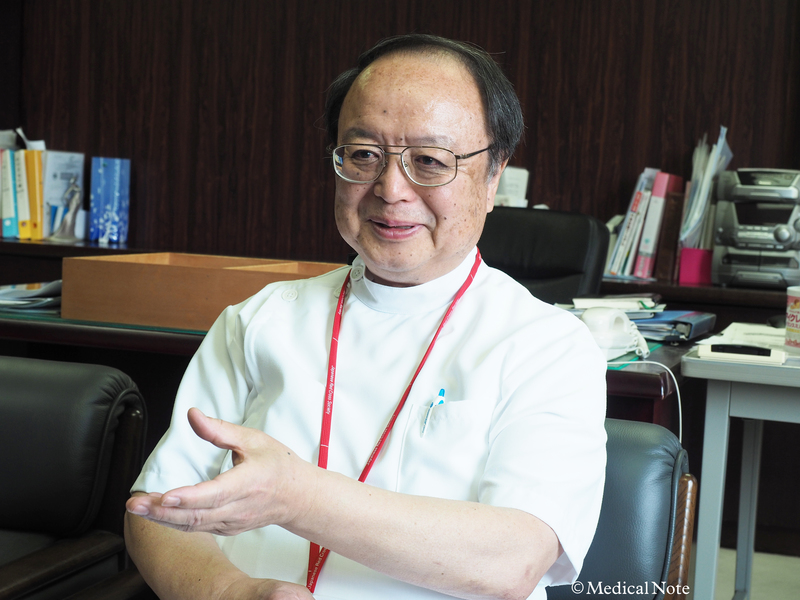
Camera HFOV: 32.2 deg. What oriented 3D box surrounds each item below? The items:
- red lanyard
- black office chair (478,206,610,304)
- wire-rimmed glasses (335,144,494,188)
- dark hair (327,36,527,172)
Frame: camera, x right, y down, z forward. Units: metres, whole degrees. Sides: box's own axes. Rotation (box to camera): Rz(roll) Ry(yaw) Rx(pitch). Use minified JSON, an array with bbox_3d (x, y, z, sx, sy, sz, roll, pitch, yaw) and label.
[{"bbox_3d":[-0.017,0.122,1.372,0.150,0.360,0.225,5,4,27],"label":"red lanyard"},{"bbox_3d":[0.170,0.295,3.250,0.640,1.040,0.660,4,4,22],"label":"black office chair"},{"bbox_3d":[0.021,-0.141,1.371,0.140,0.045,0.140,5,13,22],"label":"wire-rimmed glasses"},{"bbox_3d":[0.028,-0.189,1.435,0.185,0.175,0.195,5,11,21],"label":"dark hair"}]

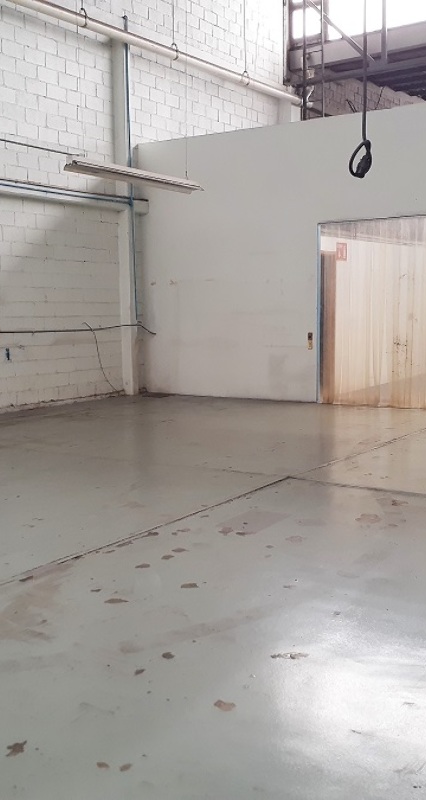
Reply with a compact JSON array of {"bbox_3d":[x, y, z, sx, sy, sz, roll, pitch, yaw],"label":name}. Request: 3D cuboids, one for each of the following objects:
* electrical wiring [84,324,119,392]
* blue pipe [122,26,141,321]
[{"bbox_3d":[-1.751,-0.664,13.003,0.090,1.061,0.709,4,8,35],"label":"electrical wiring"},{"bbox_3d":[-1.283,-3.522,13.126,0.050,4.517,0.050,4,8,35],"label":"blue pipe"}]

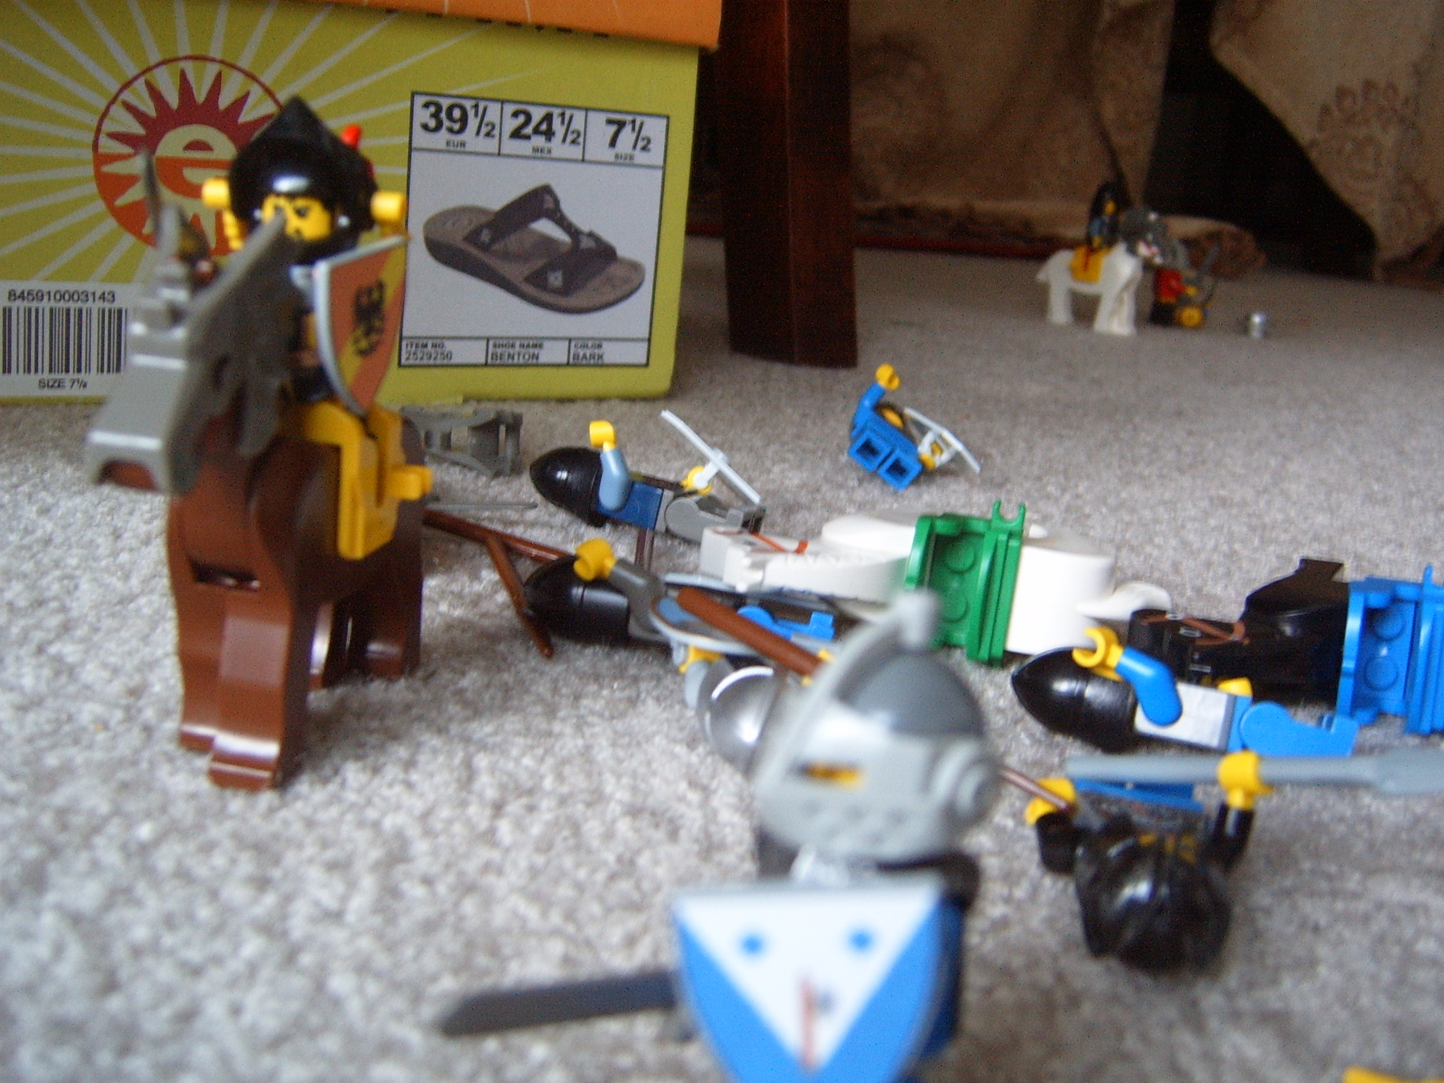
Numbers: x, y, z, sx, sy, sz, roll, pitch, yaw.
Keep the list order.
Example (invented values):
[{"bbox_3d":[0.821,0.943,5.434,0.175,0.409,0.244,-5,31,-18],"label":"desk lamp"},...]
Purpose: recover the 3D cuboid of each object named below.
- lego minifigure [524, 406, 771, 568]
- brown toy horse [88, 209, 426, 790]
[{"bbox_3d":[-0.014,-0.012,0.295,0.043,0.023,0.022,17,5,12],"label":"lego minifigure"},{"bbox_3d":[-0.053,-0.006,0.185,0.018,0.064,0.065,8,16,9],"label":"brown toy horse"}]

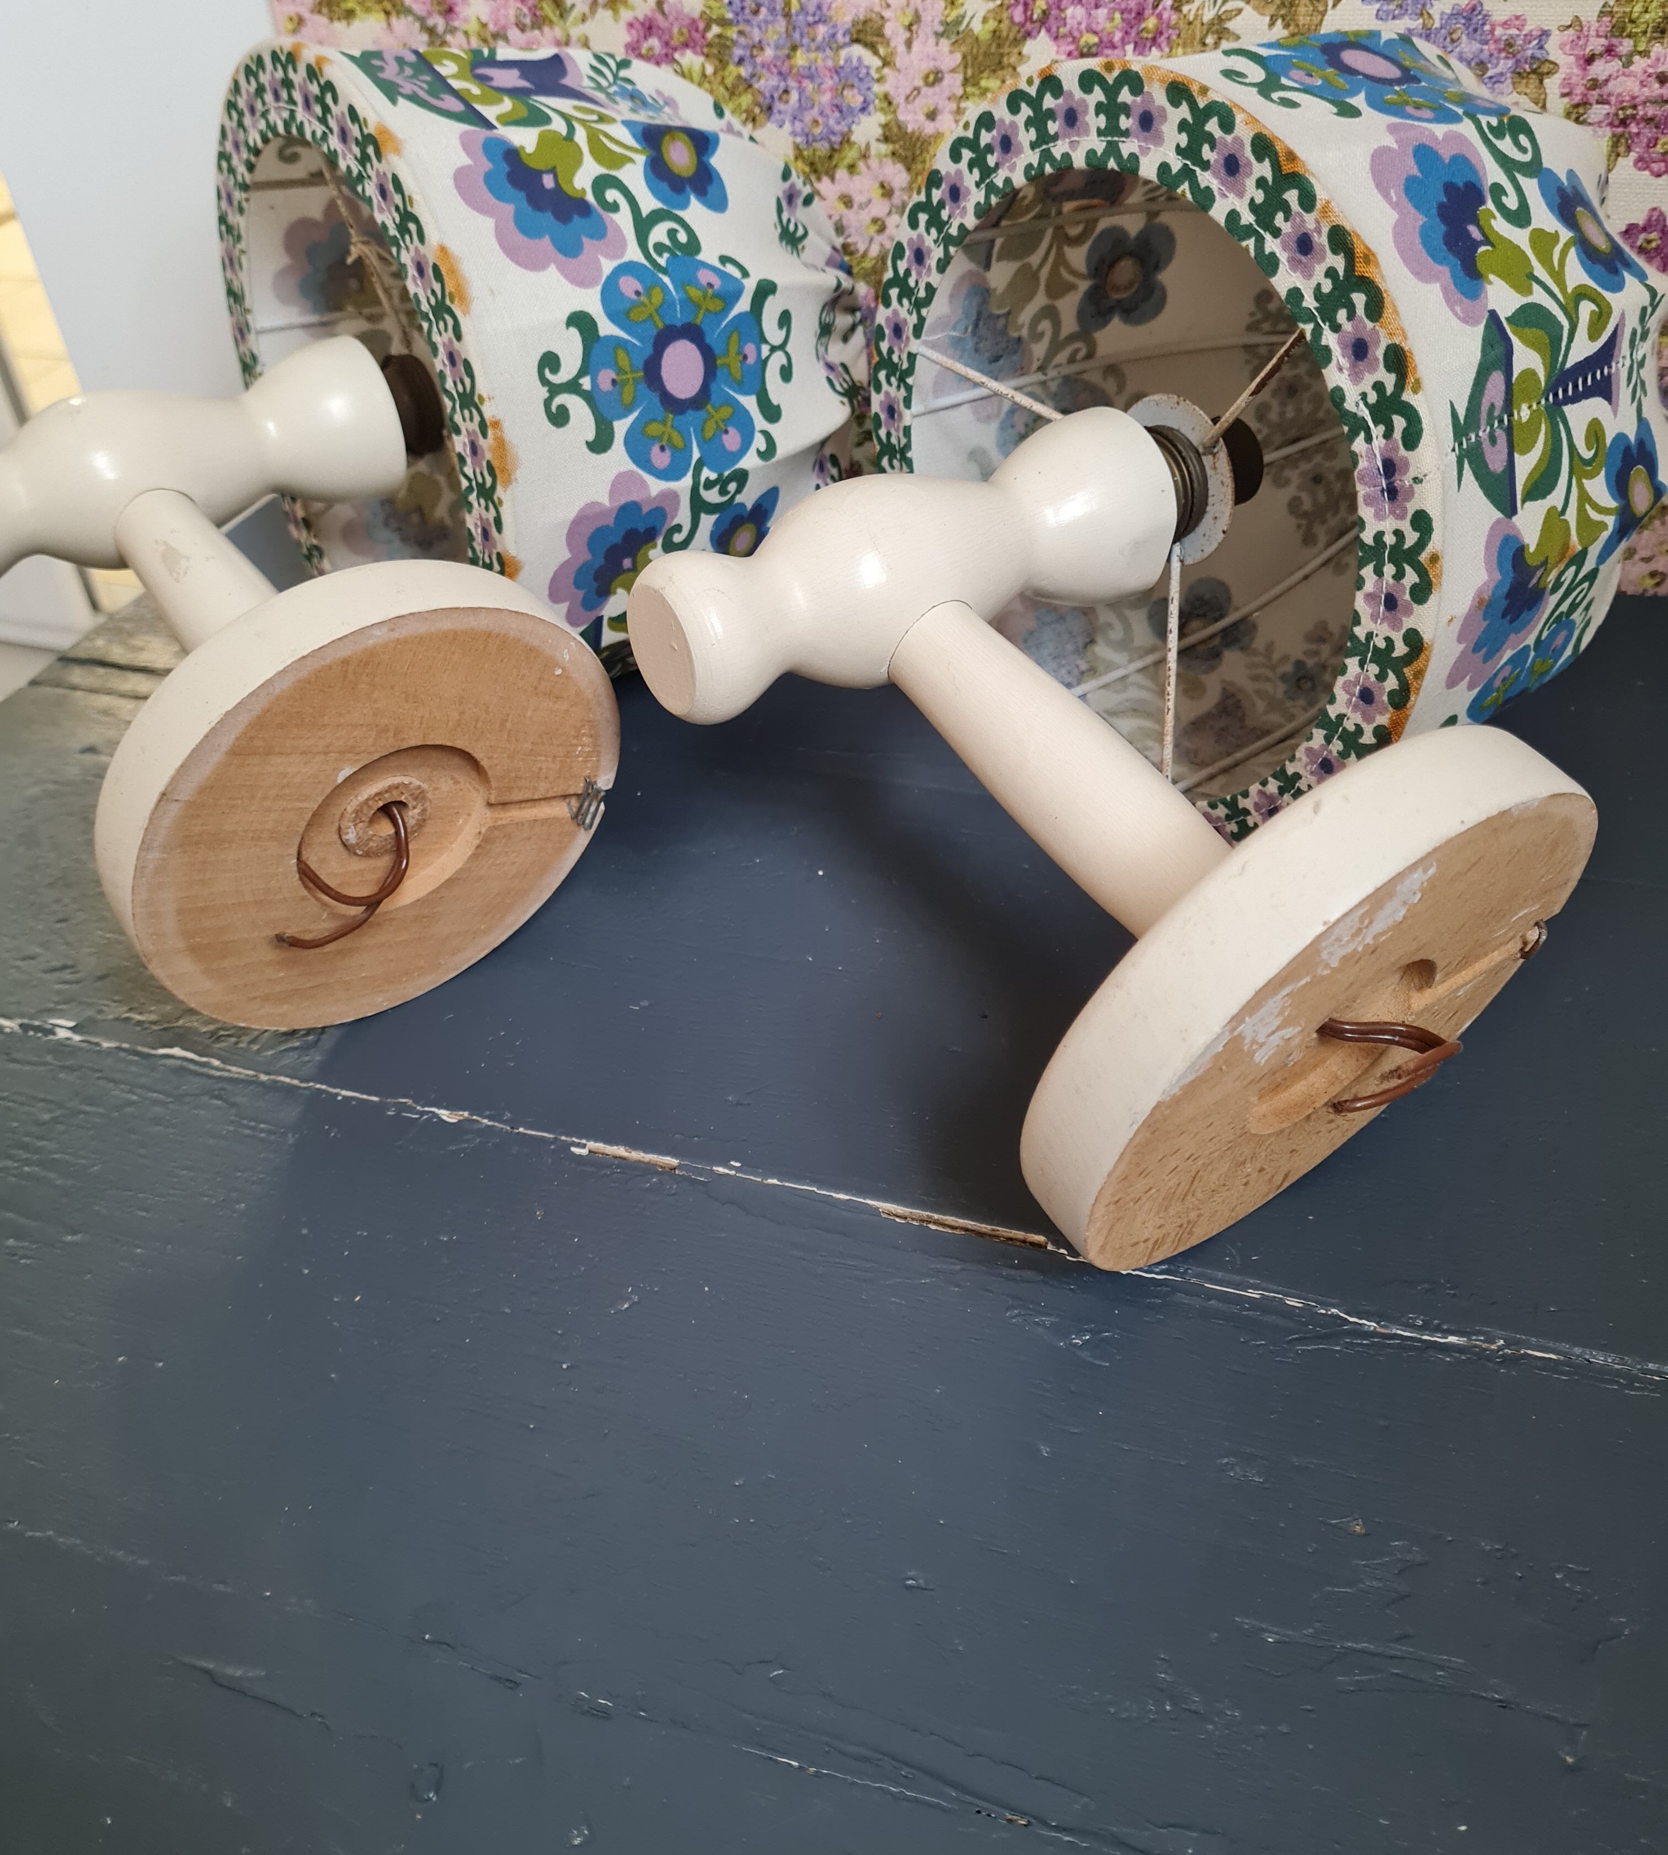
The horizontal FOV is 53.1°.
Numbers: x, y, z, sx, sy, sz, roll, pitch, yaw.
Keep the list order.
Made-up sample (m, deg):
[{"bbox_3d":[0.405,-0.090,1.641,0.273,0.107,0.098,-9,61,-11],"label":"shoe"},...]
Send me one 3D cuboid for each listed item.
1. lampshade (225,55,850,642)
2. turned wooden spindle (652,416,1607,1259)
[{"bbox_3d":[-0.094,-0.204,0.595,0.173,0.209,0.209,-25,57,-31],"label":"lampshade"},{"bbox_3d":[0.061,-0.045,0.384,0.163,0.133,0.187,-25,58,-26],"label":"turned wooden spindle"}]

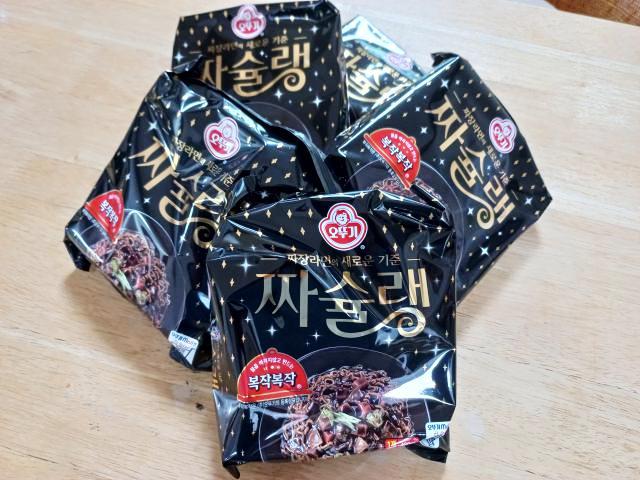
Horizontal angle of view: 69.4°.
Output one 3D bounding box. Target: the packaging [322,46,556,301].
[{"bbox_3d":[0.084,-0.039,0.329,0.141,0.040,0.134,-41,102,-23],"label":"packaging"}]

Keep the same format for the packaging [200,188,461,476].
[{"bbox_3d":[0.008,0.049,0.279,0.138,0.040,0.149,0,87,-1],"label":"packaging"}]

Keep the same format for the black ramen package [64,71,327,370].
[{"bbox_3d":[-0.084,-0.016,0.308,0.138,0.040,0.138,39,89,25],"label":"black ramen package"}]

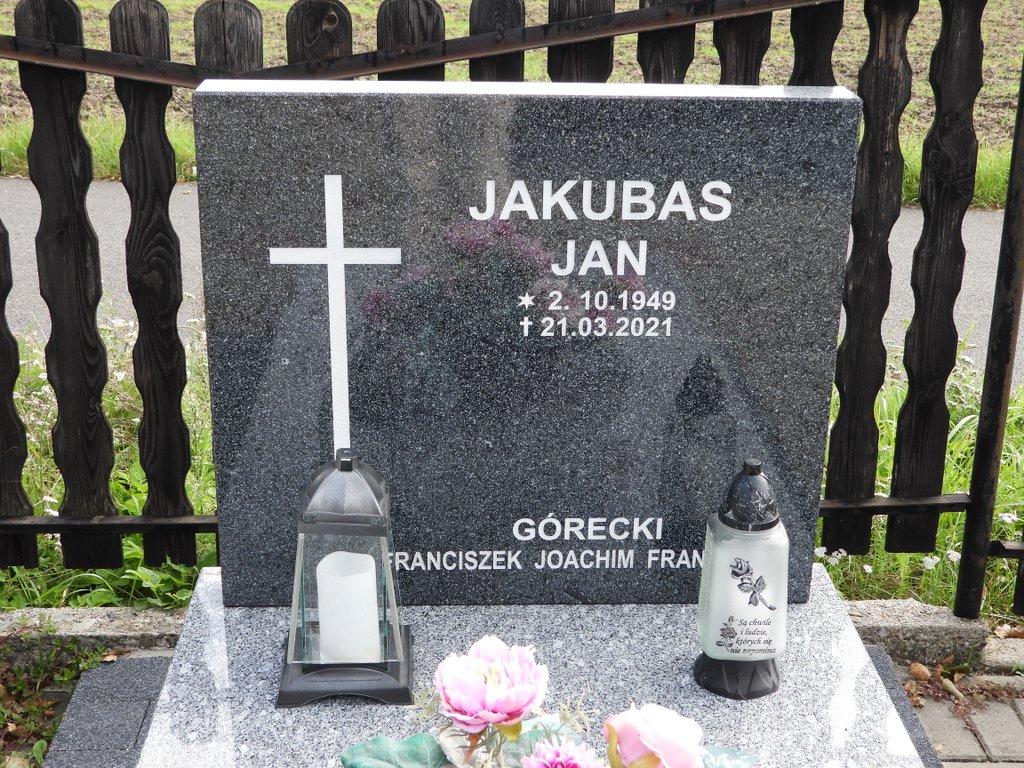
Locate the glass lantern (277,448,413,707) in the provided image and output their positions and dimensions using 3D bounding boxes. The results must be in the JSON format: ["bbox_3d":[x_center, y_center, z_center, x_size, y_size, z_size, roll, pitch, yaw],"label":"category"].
[{"bbox_3d":[-0.193,0.210,1.613,0.158,0.284,0.154,0,22,-5],"label":"glass lantern"}]

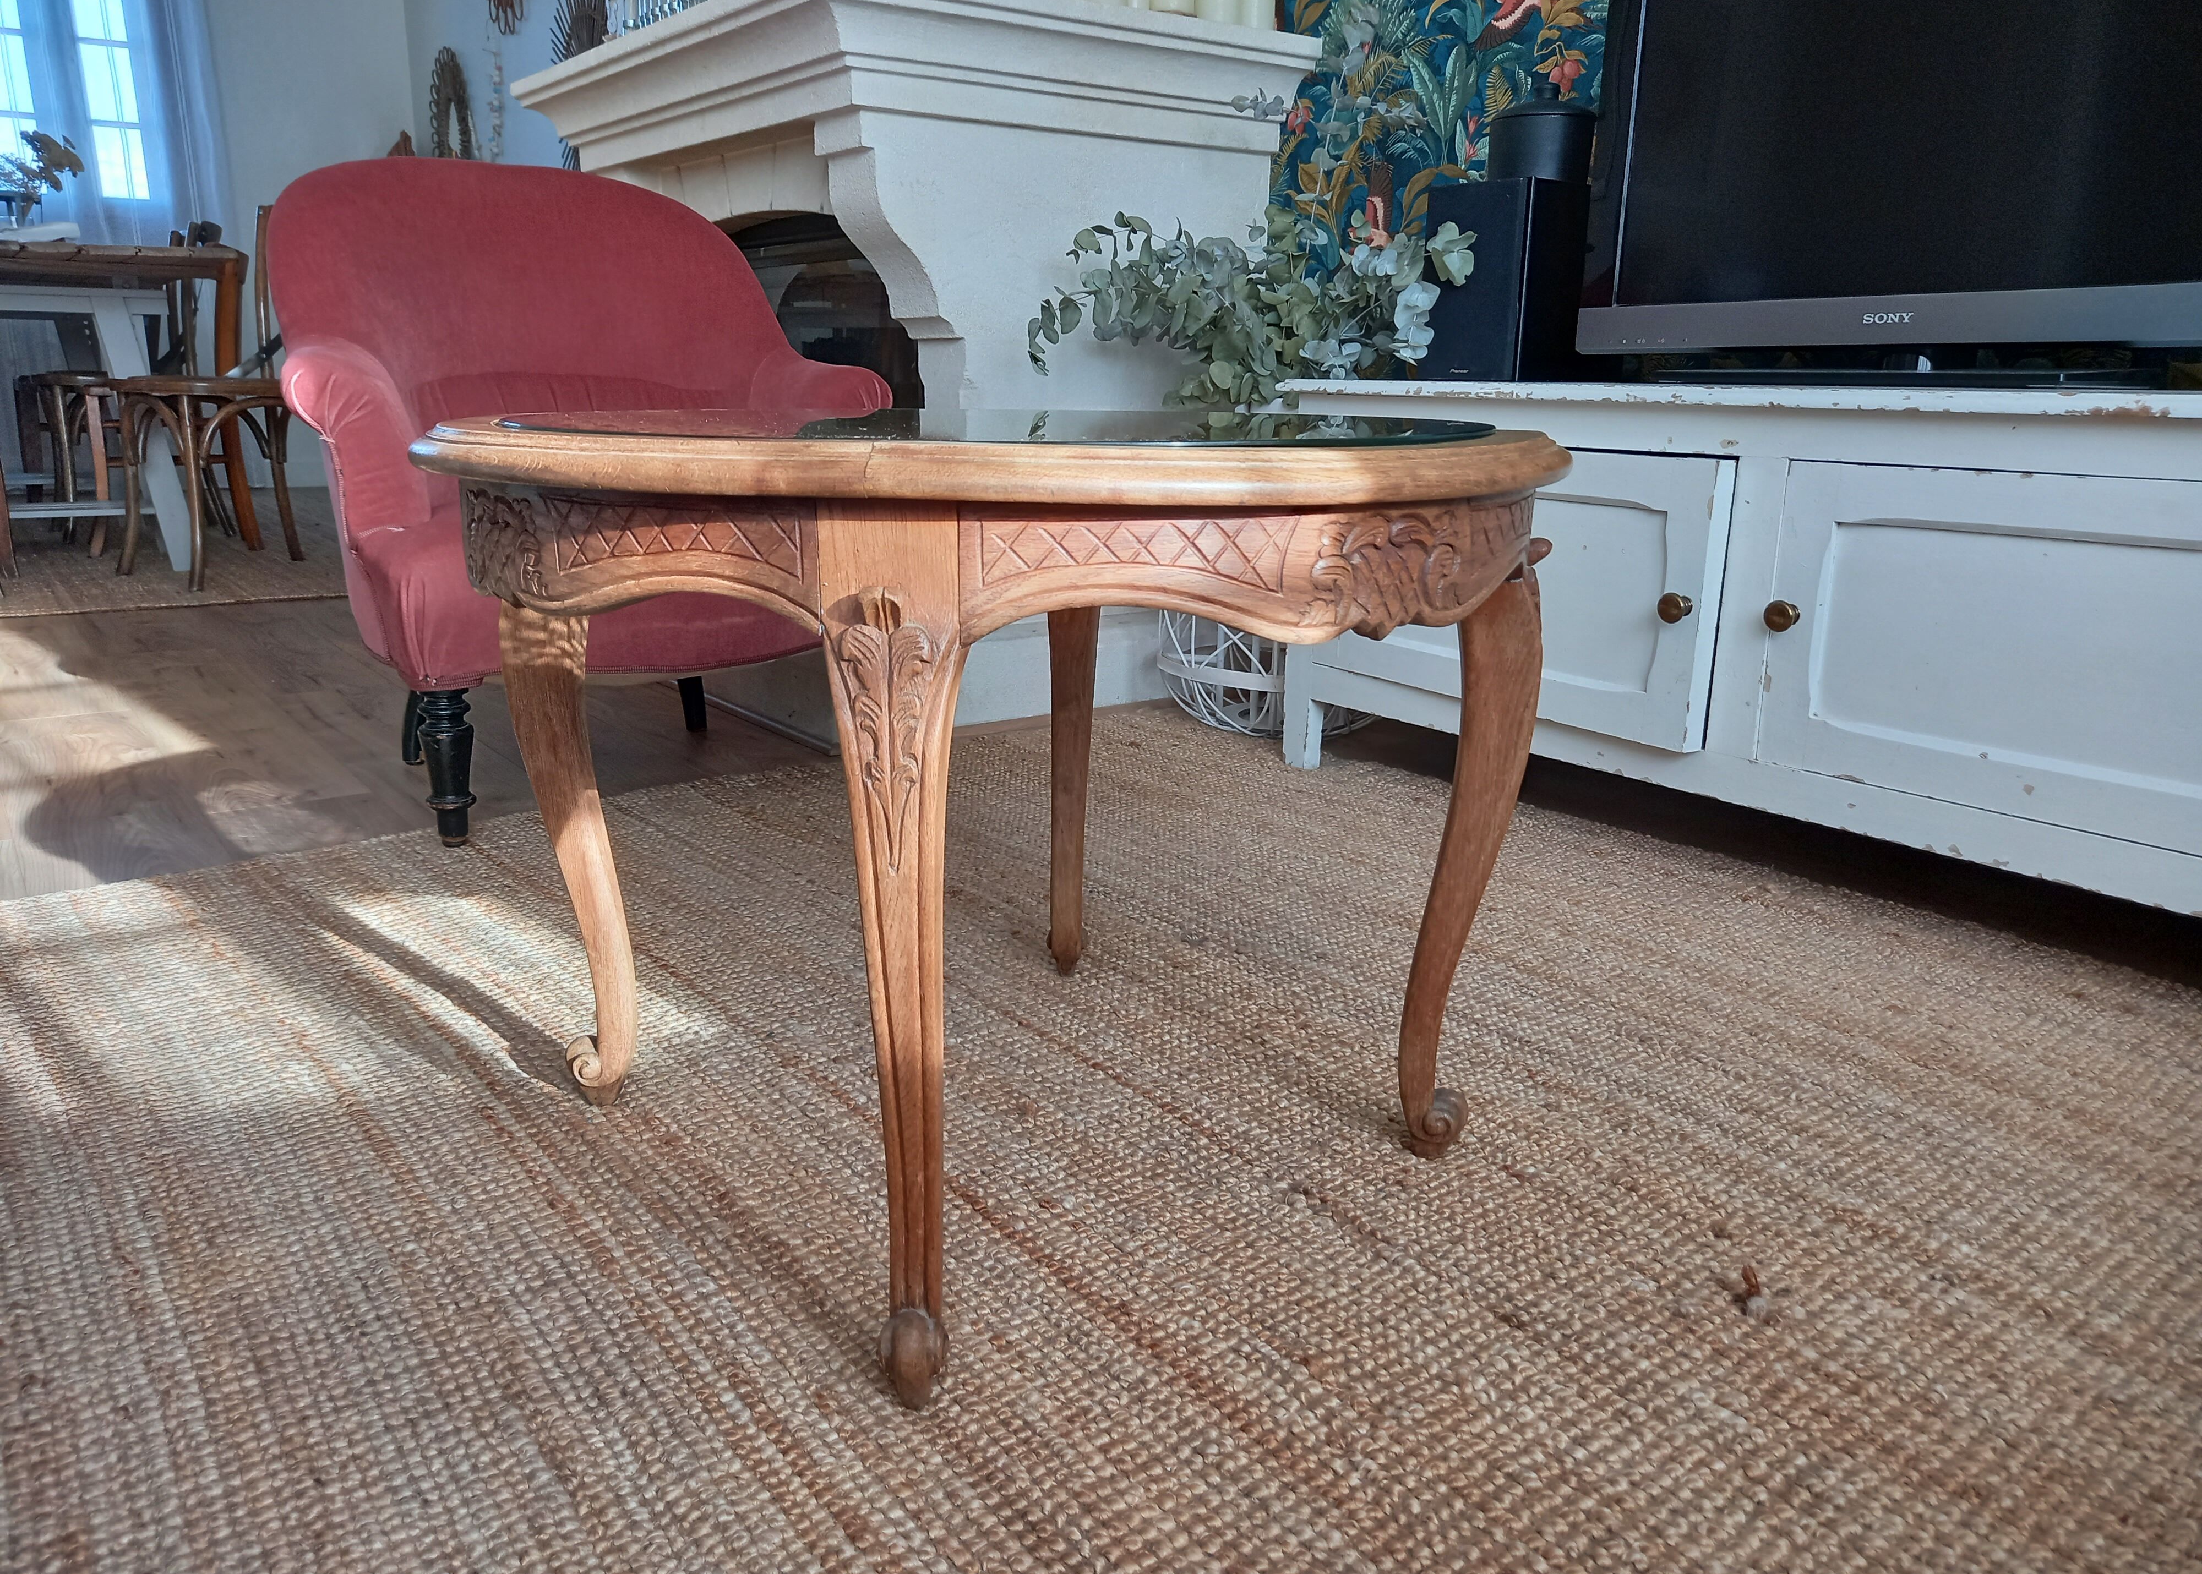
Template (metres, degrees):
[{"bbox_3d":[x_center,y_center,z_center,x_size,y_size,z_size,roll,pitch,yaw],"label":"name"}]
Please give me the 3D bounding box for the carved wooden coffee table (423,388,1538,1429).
[{"bbox_3d":[-0.067,0.007,1.079,0.696,0.495,0.696,-11,19,-37],"label":"carved wooden coffee table"}]

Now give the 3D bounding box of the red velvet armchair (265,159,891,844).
[{"bbox_3d":[-0.675,-0.407,2.046,0.696,0.781,0.658,-9,18,-33],"label":"red velvet armchair"}]

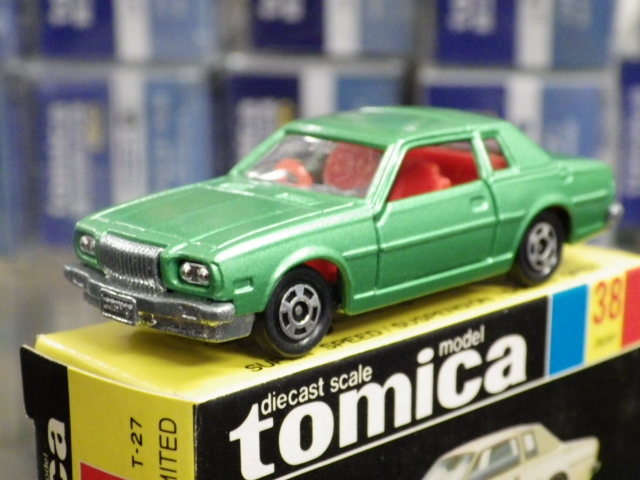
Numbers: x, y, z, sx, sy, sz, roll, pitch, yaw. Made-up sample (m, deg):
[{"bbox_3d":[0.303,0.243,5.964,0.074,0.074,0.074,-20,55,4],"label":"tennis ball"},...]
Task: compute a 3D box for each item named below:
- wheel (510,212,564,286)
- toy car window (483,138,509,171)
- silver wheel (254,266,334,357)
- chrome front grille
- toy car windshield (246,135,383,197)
[{"bbox_3d":[0.025,0.001,0.191,0.003,0.009,0.009,12,17,43],"label":"wheel"},{"bbox_3d":[0.020,-0.010,0.185,0.003,0.004,0.001,-13,-1,-44],"label":"toy car window"},{"bbox_3d":[-0.003,0.007,0.163,0.003,0.009,0.009,12,17,43],"label":"silver wheel"},{"bbox_3d":[-0.019,0.002,0.162,0.009,0.005,0.002,12,17,43],"label":"chrome front grille"},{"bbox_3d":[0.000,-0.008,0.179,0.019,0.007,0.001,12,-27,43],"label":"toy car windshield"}]

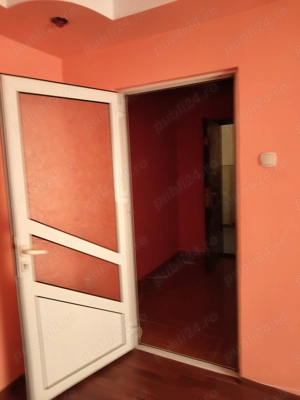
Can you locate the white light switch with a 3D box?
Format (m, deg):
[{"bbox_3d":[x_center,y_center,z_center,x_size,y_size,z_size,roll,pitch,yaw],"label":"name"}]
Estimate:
[{"bbox_3d":[0.687,-0.234,1.671,0.084,0.083,0.016,1,7,27],"label":"white light switch"}]

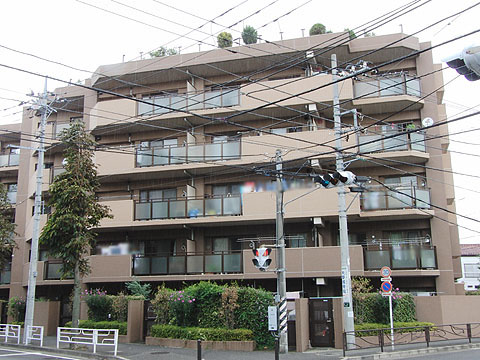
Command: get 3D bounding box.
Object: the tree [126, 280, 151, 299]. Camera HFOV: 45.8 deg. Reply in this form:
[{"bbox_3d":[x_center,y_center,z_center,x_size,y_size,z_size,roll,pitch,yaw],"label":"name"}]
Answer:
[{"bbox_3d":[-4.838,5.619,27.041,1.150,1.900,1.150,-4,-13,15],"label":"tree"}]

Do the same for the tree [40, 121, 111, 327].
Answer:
[{"bbox_3d":[-7.042,2.090,24.024,2.800,9.640,2.700,-1,-12,0],"label":"tree"}]

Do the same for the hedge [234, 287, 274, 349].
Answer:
[{"bbox_3d":[0.588,5.336,21.967,1.300,2.300,0.900,-6,-13,24],"label":"hedge"}]

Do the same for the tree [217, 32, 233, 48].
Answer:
[{"bbox_3d":[-0.867,-7.715,31.942,0.880,1.250,0.880,-1,-12,0],"label":"tree"}]

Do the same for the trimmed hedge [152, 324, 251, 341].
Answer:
[{"bbox_3d":[-1.584,6.112,22.781,5.785,0.470,0.550,-13,-17,43],"label":"trimmed hedge"}]

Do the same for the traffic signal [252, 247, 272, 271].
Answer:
[{"bbox_3d":[0.802,2.809,20.268,0.680,0.850,0.500,-1,-12,0],"label":"traffic signal"}]

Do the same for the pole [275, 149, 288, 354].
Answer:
[{"bbox_3d":[1.517,2.455,20.706,0.300,7.420,0.300,-1,-12,0],"label":"pole"}]

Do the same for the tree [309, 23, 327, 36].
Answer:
[{"bbox_3d":[4.122,-7.825,30.205,0.920,1.050,0.920,-4,-13,15],"label":"tree"}]

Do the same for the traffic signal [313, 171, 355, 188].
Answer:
[{"bbox_3d":[3.267,-0.007,19.345,0.550,0.450,1.220,10,-17,-42],"label":"traffic signal"}]

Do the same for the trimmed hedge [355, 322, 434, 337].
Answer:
[{"bbox_3d":[6.211,6.058,23.106,4.675,0.460,0.550,8,-15,-34],"label":"trimmed hedge"}]

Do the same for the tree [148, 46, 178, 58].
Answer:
[{"bbox_3d":[-4.446,-7.232,32.973,1.650,1.100,1.300,-4,-13,16],"label":"tree"}]

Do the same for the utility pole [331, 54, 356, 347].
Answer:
[{"bbox_3d":[4.155,0.548,23.042,0.360,12.110,0.360,-1,-12,0],"label":"utility pole"}]

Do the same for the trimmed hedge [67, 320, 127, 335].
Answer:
[{"bbox_3d":[-6.762,6.950,26.652,3.500,0.650,0.800,-8,-14,29],"label":"trimmed hedge"}]

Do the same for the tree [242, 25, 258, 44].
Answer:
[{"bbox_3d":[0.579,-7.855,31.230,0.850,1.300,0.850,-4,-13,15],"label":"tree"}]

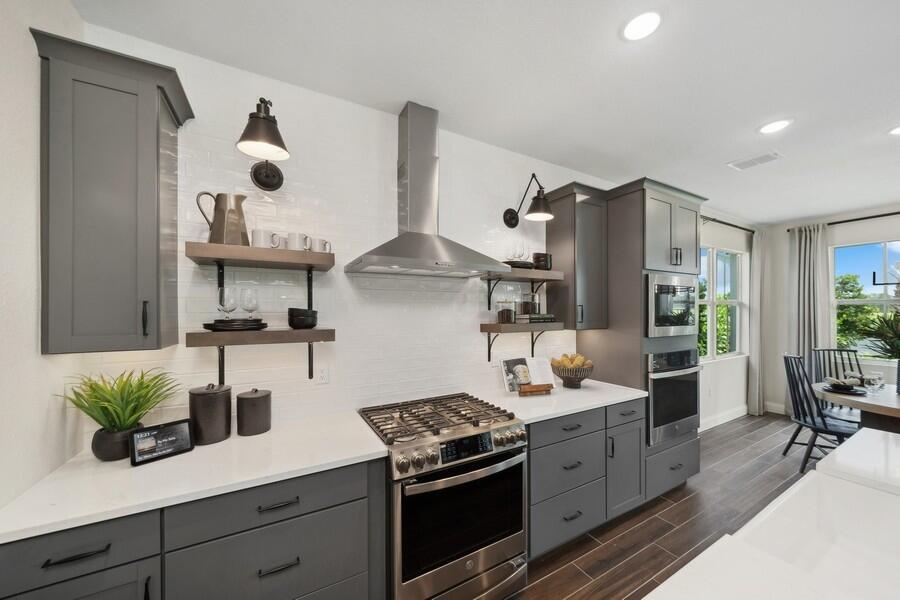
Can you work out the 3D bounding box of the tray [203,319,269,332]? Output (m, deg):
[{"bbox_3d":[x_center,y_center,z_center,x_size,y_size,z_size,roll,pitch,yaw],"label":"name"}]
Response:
[{"bbox_3d":[-1.055,0.124,1.476,0.255,0.056,0.255,1,-1,-28],"label":"tray"}]

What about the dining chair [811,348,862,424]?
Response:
[{"bbox_3d":[4.220,1.090,3.070,0.510,1.030,0.570,0,0,7],"label":"dining chair"}]

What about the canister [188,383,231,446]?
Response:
[{"bbox_3d":[-1.145,0.531,1.446,0.152,0.263,0.152,0,0,-27],"label":"canister"}]

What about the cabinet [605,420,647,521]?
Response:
[{"bbox_3d":[1.119,1.205,2.418,0.452,0.622,0.626,1,-1,-28],"label":"cabinet"}]

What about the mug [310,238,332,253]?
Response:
[{"bbox_3d":[-0.716,-0.287,1.656,0.115,0.090,0.085,0,0,-27],"label":"mug"}]

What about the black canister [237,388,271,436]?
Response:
[{"bbox_3d":[-0.990,0.555,1.519,0.147,0.210,0.147,1,-1,-28],"label":"black canister"}]

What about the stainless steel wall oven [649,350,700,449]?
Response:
[{"bbox_3d":[1.623,0.748,2.546,0.740,0.700,0.580,1,-1,-28],"label":"stainless steel wall oven"}]

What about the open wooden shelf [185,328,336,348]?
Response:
[{"bbox_3d":[-0.904,0.179,1.507,0.600,0.061,0.250,1,-1,-28],"label":"open wooden shelf"}]

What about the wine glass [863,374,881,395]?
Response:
[{"bbox_3d":[4.002,0.787,2.848,0.085,0.160,0.085,1,-1,-28],"label":"wine glass"}]

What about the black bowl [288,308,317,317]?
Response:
[{"bbox_3d":[-0.771,0.081,1.583,0.140,0.058,0.140,0,0,-27],"label":"black bowl"}]

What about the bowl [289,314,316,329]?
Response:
[{"bbox_3d":[-0.771,0.119,1.582,0.140,0.060,0.140,0,0,-27],"label":"bowl"}]

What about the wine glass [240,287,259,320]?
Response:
[{"bbox_3d":[-0.980,0.022,1.468,0.088,0.160,0.088,1,-1,-28],"label":"wine glass"}]

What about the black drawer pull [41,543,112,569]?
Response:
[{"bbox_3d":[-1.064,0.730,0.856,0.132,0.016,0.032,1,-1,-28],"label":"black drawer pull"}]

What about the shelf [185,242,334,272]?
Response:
[{"bbox_3d":[-0.932,-0.210,1.548,0.605,0.062,0.255,1,-1,-28],"label":"shelf"}]

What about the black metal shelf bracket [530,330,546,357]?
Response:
[{"bbox_3d":[0.757,0.354,2.488,0.030,0.250,0.200,0,0,-27],"label":"black metal shelf bracket"}]

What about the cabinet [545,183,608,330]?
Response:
[{"bbox_3d":[1.038,-0.314,2.476,0.385,1.070,0.345,1,-1,-28],"label":"cabinet"}]

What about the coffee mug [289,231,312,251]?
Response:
[{"bbox_3d":[-0.773,-0.289,1.551,0.115,0.094,0.083,1,-1,-28],"label":"coffee mug"}]

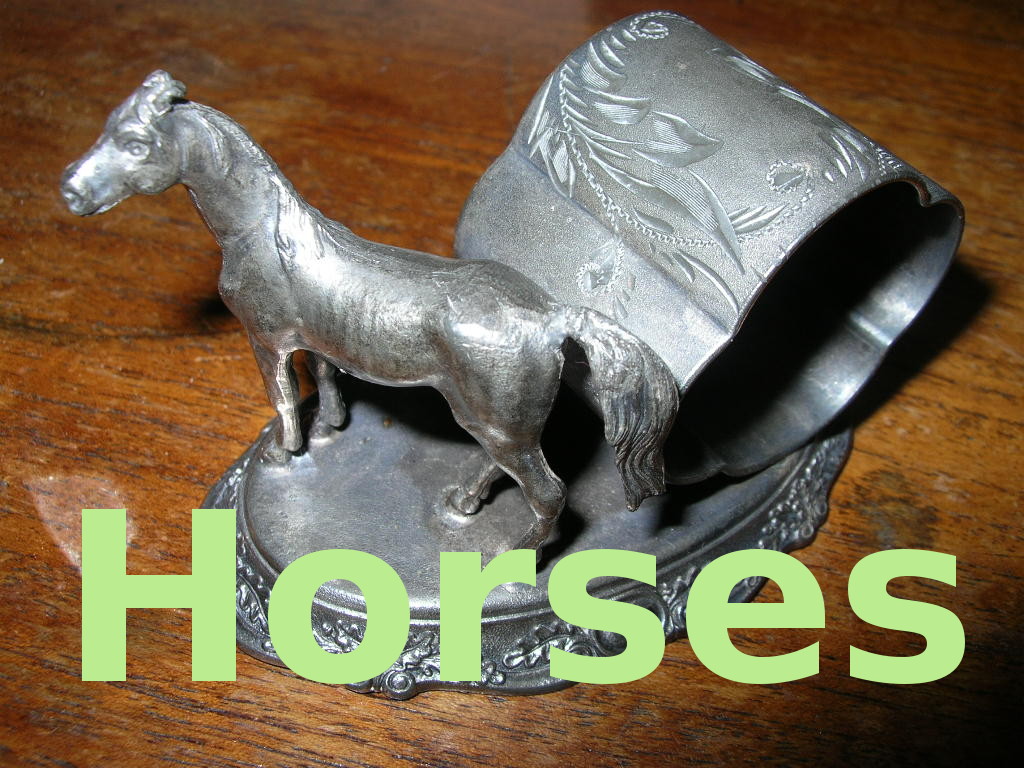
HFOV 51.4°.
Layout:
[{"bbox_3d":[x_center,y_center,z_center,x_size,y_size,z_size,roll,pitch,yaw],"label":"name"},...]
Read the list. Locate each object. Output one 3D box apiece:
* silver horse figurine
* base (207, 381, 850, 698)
[{"bbox_3d":[-0.015,-0.005,0.114,0.067,0.058,0.016,18,51,15],"label":"silver horse figurine"},{"bbox_3d":[0.004,0.009,0.145,0.094,0.009,0.061,-17,51,-14],"label":"base"}]

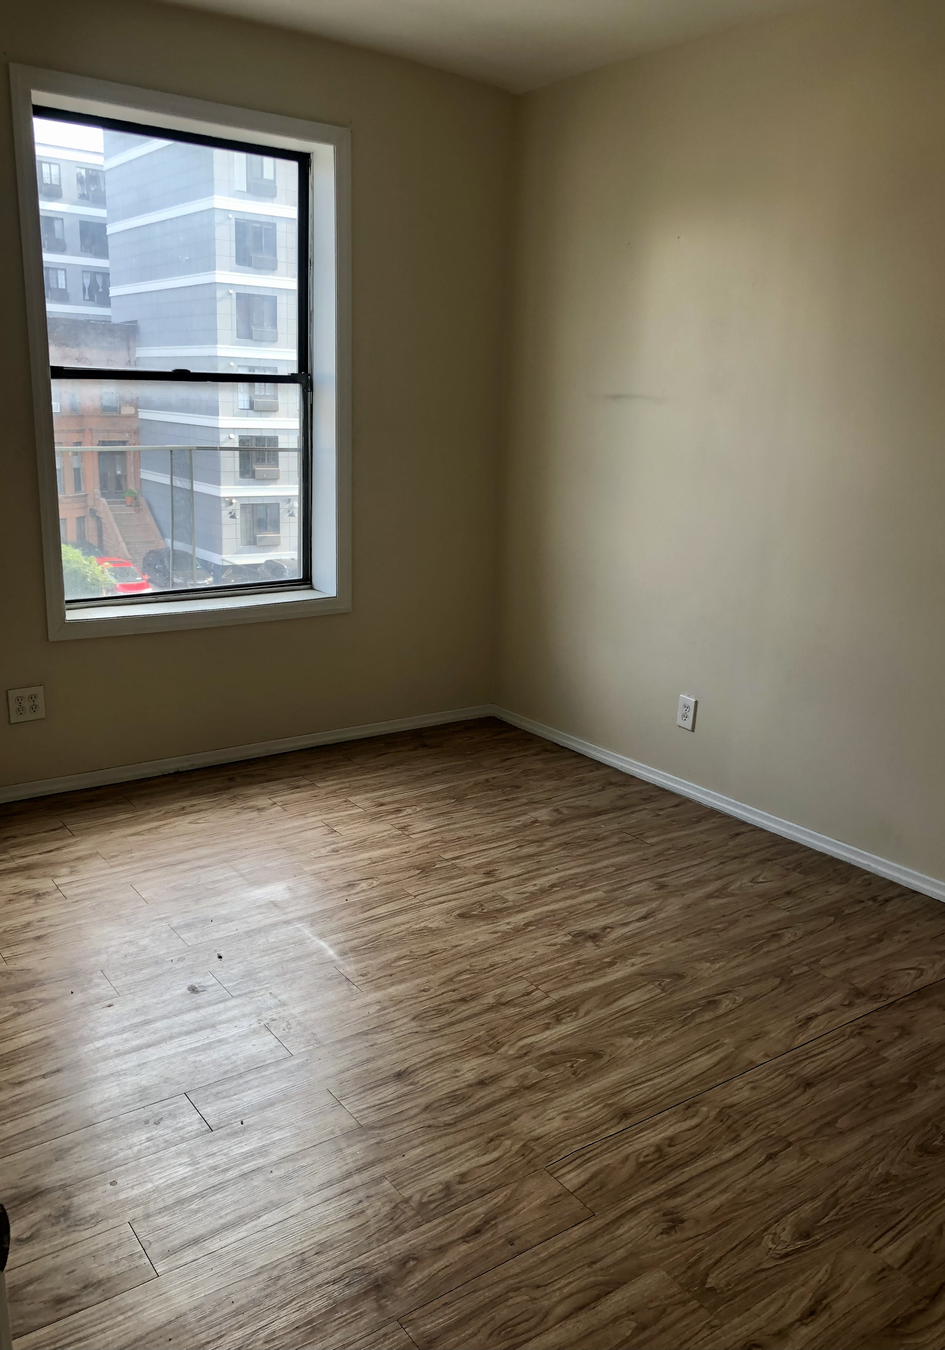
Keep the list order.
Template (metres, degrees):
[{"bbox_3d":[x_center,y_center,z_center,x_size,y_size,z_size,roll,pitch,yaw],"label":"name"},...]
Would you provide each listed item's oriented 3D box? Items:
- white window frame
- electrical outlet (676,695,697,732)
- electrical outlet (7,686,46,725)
[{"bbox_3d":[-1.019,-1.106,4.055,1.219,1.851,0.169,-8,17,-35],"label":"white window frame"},{"bbox_3d":[0.807,0.147,4.127,0.014,0.115,0.073,-8,17,-35],"label":"electrical outlet"},{"bbox_3d":[-1.582,0.108,3.882,0.120,0.119,0.013,-8,17,-35],"label":"electrical outlet"}]

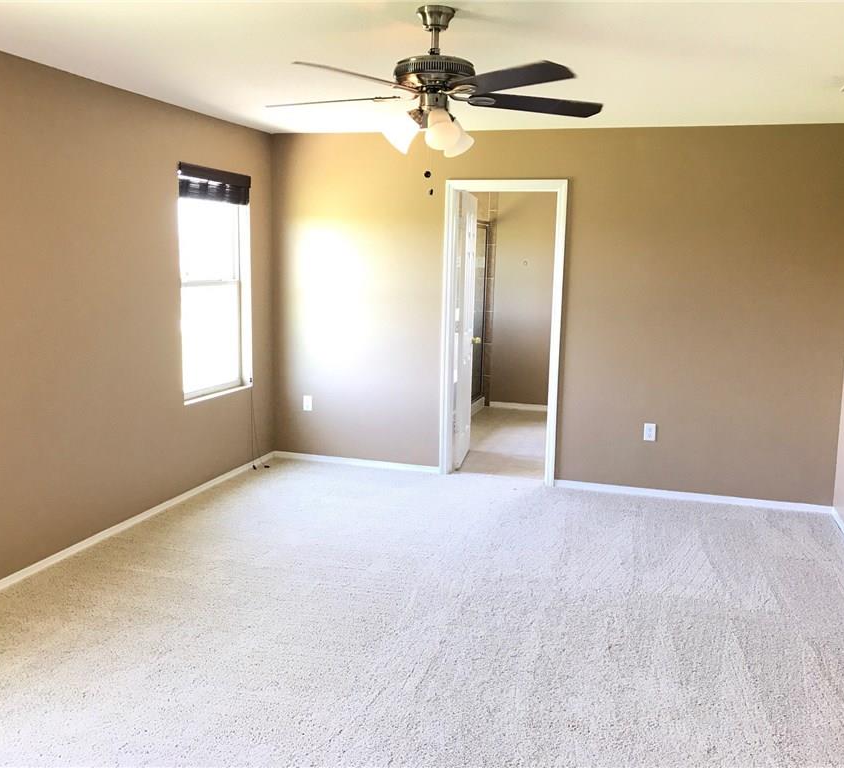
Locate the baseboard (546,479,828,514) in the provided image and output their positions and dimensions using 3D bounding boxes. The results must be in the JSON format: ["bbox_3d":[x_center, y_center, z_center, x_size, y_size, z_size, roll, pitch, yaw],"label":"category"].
[{"bbox_3d":[1.782,0.750,5.585,1.789,0.060,0.018,4,9,17],"label":"baseboard"}]

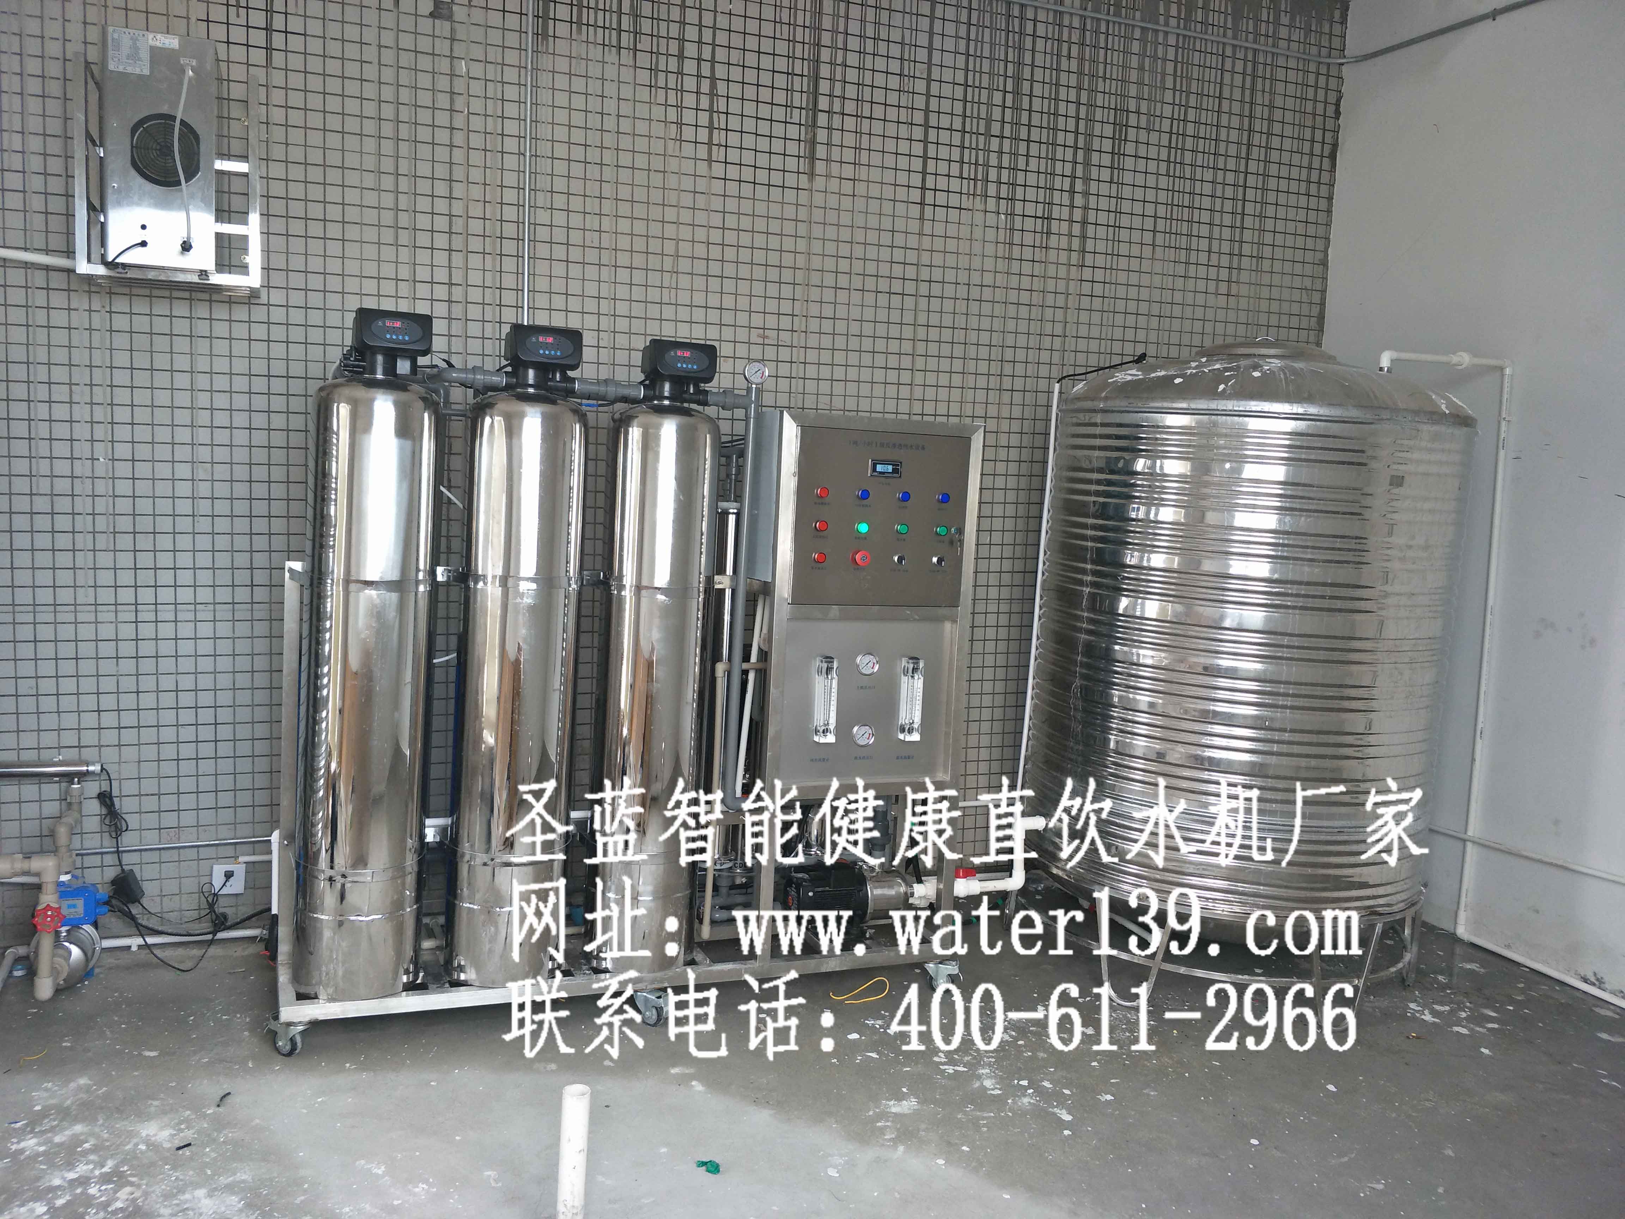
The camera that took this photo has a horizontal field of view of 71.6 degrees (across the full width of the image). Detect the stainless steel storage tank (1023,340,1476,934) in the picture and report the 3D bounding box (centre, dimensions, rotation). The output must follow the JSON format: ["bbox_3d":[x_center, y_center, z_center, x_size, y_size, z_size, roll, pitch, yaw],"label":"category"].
[{"bbox_3d":[1.303,0.030,3.505,1.170,1.700,1.170,1,6,-18],"label":"stainless steel storage tank"}]

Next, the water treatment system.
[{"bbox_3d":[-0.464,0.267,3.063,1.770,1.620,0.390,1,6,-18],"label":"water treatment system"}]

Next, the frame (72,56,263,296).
[{"bbox_3d":[-1.732,-1.151,3.060,0.425,0.535,0.280,-1,7,-23],"label":"frame"}]

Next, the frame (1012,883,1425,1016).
[{"bbox_3d":[1.252,0.925,3.600,1.160,0.310,1.160,1,6,-18],"label":"frame"}]

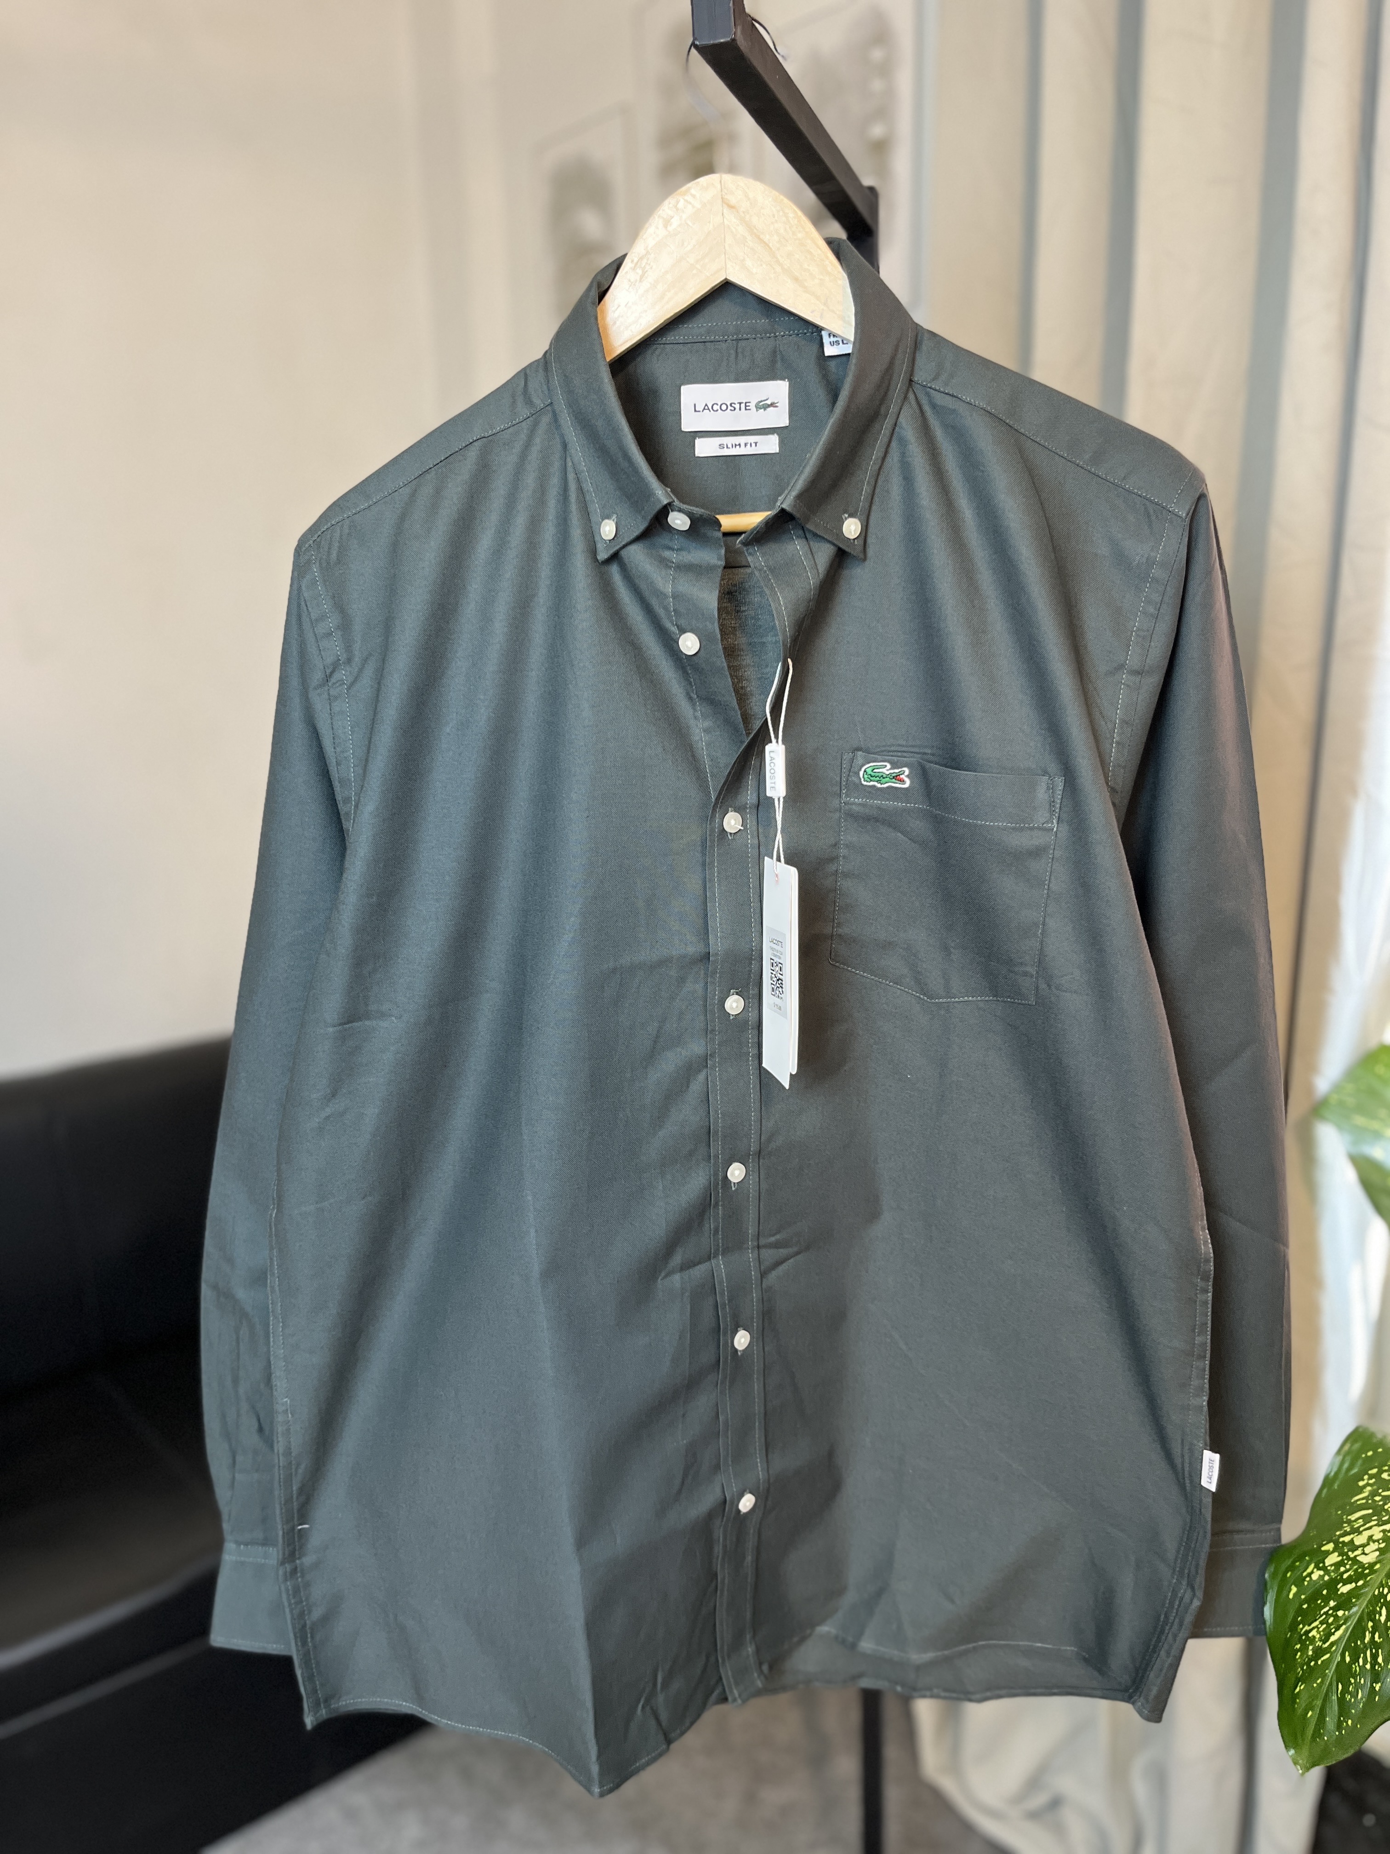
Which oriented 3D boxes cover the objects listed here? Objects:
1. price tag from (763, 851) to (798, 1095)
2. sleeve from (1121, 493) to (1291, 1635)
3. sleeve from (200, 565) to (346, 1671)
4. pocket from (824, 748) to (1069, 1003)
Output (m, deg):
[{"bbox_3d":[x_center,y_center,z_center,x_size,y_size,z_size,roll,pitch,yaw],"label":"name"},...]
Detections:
[{"bbox_3d":[0.044,0.024,0.732,0.006,0.115,0.042,-5,11,-22],"label":"price tag"},{"bbox_3d":[0.281,0.095,0.815,0.115,0.670,0.100,-5,11,7],"label":"sleeve"},{"bbox_3d":[-0.240,0.117,0.842,0.115,0.670,0.100,7,11,7],"label":"sleeve"},{"bbox_3d":[0.136,-0.028,0.763,0.120,0.130,0.020,5,10,2],"label":"pocket"}]

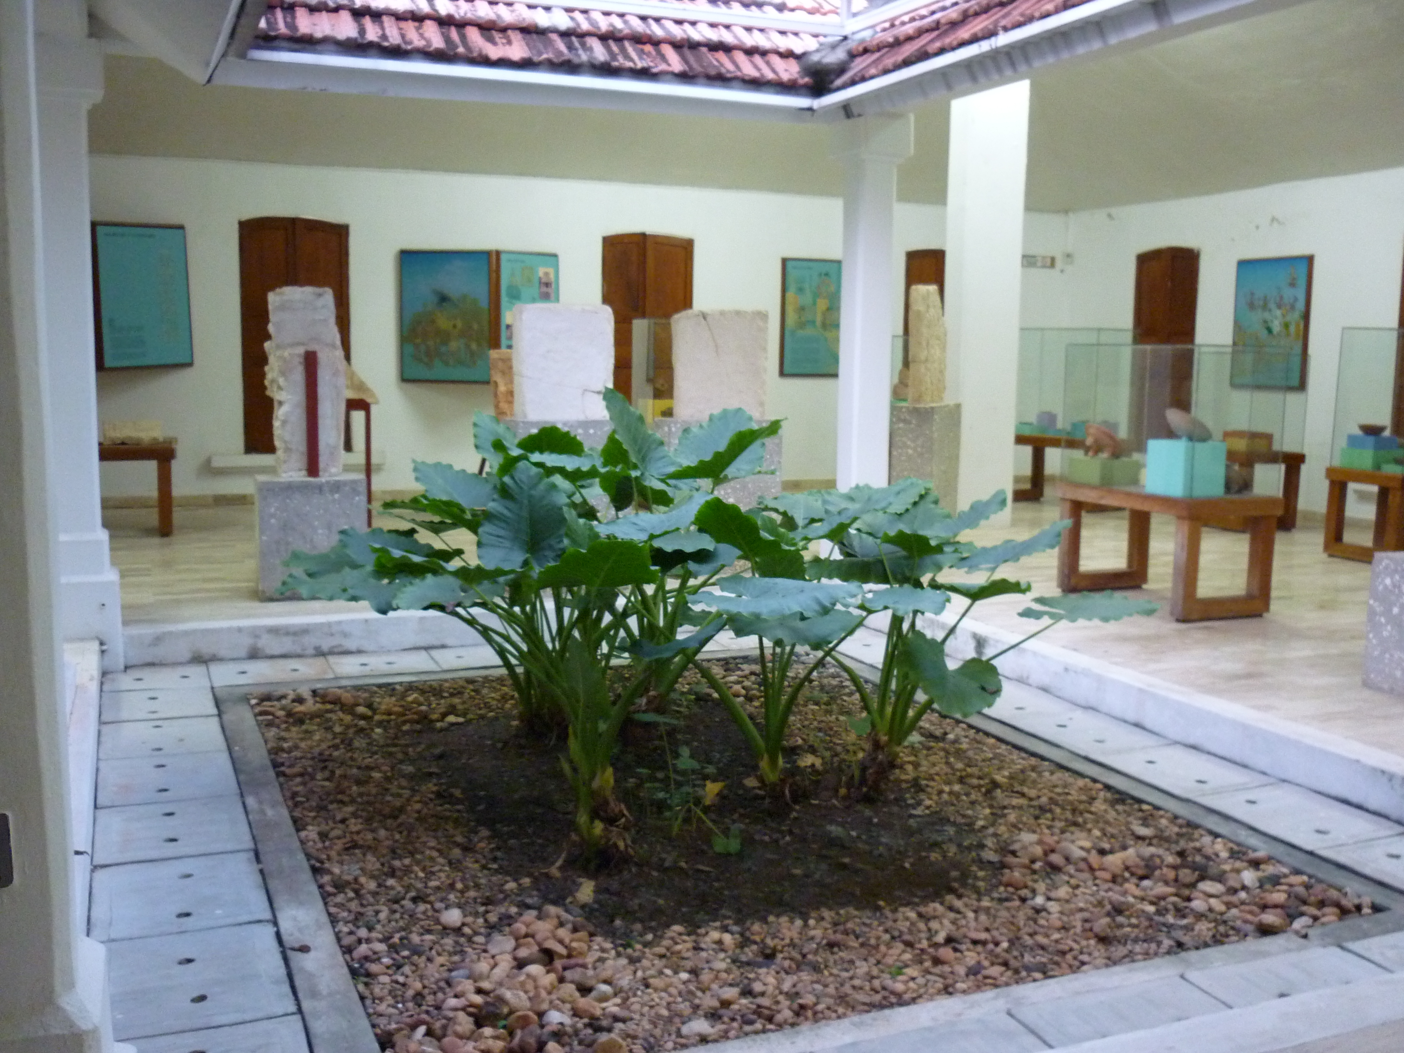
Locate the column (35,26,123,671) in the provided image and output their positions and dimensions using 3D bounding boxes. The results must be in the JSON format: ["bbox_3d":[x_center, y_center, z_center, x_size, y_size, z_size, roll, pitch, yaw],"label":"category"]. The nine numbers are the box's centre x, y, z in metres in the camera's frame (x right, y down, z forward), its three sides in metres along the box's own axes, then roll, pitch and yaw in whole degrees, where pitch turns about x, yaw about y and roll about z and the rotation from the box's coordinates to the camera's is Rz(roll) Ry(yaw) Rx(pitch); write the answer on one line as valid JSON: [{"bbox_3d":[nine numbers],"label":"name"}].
[{"bbox_3d":[-3.470,-0.928,7.356,0.440,3.444,0.437,-2,7,-23],"label":"column"}]

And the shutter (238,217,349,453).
[{"bbox_3d":[-4.029,-1.892,13.336,1.044,2.314,0.070,-2,8,-23],"label":"shutter"}]

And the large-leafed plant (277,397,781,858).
[{"bbox_3d":[-0.571,0.269,5.307,1.898,1.533,1.679,1,7,0],"label":"large-leafed plant"}]

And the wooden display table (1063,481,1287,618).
[{"bbox_3d":[3.067,0.130,8.929,0.731,0.754,1.260,-2,7,-23],"label":"wooden display table"}]

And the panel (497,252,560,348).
[{"bbox_3d":[-1.960,-2.376,15.149,0.840,1.445,0.050,-5,9,-43],"label":"panel"}]

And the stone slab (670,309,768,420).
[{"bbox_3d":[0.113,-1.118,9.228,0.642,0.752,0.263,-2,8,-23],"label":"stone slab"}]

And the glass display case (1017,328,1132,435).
[{"bbox_3d":[3.898,-1.498,14.158,0.745,1.110,1.212,-4,9,-36],"label":"glass display case"}]

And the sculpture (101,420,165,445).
[{"bbox_3d":[-4.929,-0.811,11.600,0.459,0.205,0.302,-2,7,-23],"label":"sculpture"}]

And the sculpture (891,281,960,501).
[{"bbox_3d":[1.938,-0.992,11.544,0.394,2.146,0.555,4,8,22],"label":"sculpture"}]

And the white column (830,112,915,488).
[{"bbox_3d":[1.128,-1.103,9.331,0.428,3.427,0.428,-2,7,-23],"label":"white column"}]

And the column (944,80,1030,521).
[{"bbox_3d":[2.571,-2.057,12.318,0.577,4.088,0.394,-2,8,-23],"label":"column"}]

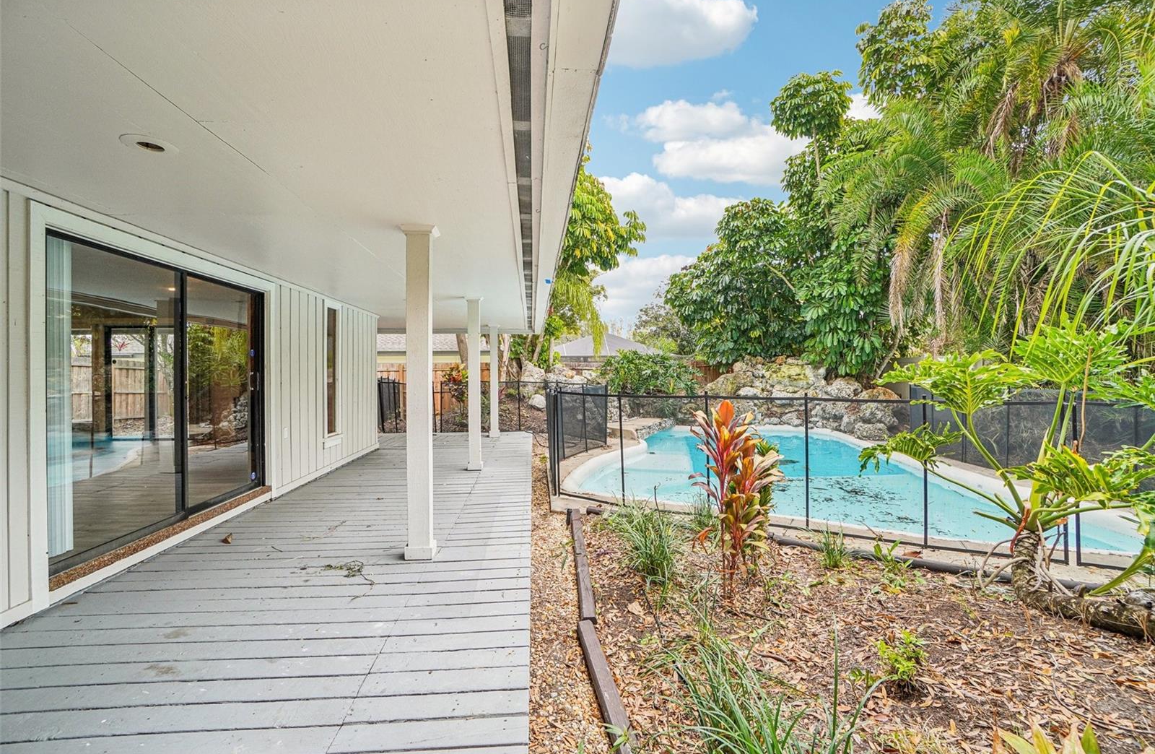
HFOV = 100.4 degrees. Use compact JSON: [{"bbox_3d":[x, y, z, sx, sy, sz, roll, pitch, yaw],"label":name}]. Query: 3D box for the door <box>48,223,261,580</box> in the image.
[{"bbox_3d":[-3.208,0.142,3.907,0.120,2.030,2.290,0,0,-5],"label":"door"}]

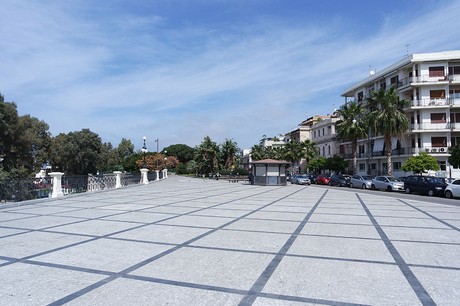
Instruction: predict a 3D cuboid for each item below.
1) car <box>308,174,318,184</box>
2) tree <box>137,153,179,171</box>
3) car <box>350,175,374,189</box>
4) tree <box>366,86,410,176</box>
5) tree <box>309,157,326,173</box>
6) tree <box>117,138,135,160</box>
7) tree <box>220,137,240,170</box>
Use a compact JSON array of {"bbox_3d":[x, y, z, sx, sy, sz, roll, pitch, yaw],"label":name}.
[{"bbox_3d":[13.331,4.031,49.244,1.770,1.480,4.200,0,-3,-3],"label":"car"},{"bbox_3d":[-18.212,3.035,77.072,10.000,6.330,8.500,1,-3,-7],"label":"tree"},{"bbox_3d":[15.512,3.301,34.923,1.700,1.510,3.900,1,-3,-7],"label":"car"},{"bbox_3d":[18.821,-1.918,36.410,5.100,12.140,5.100,1,-3,-7],"label":"tree"},{"bbox_3d":[16.216,2.976,56.758,3.300,4.660,3.300,1,-3,-7],"label":"tree"},{"bbox_3d":[-26.236,1.893,77.307,4.800,10.400,4.800,0,-3,0],"label":"tree"},{"bbox_3d":[0.213,1.284,75.172,4.900,9.720,4.900,1,-3,-7],"label":"tree"}]

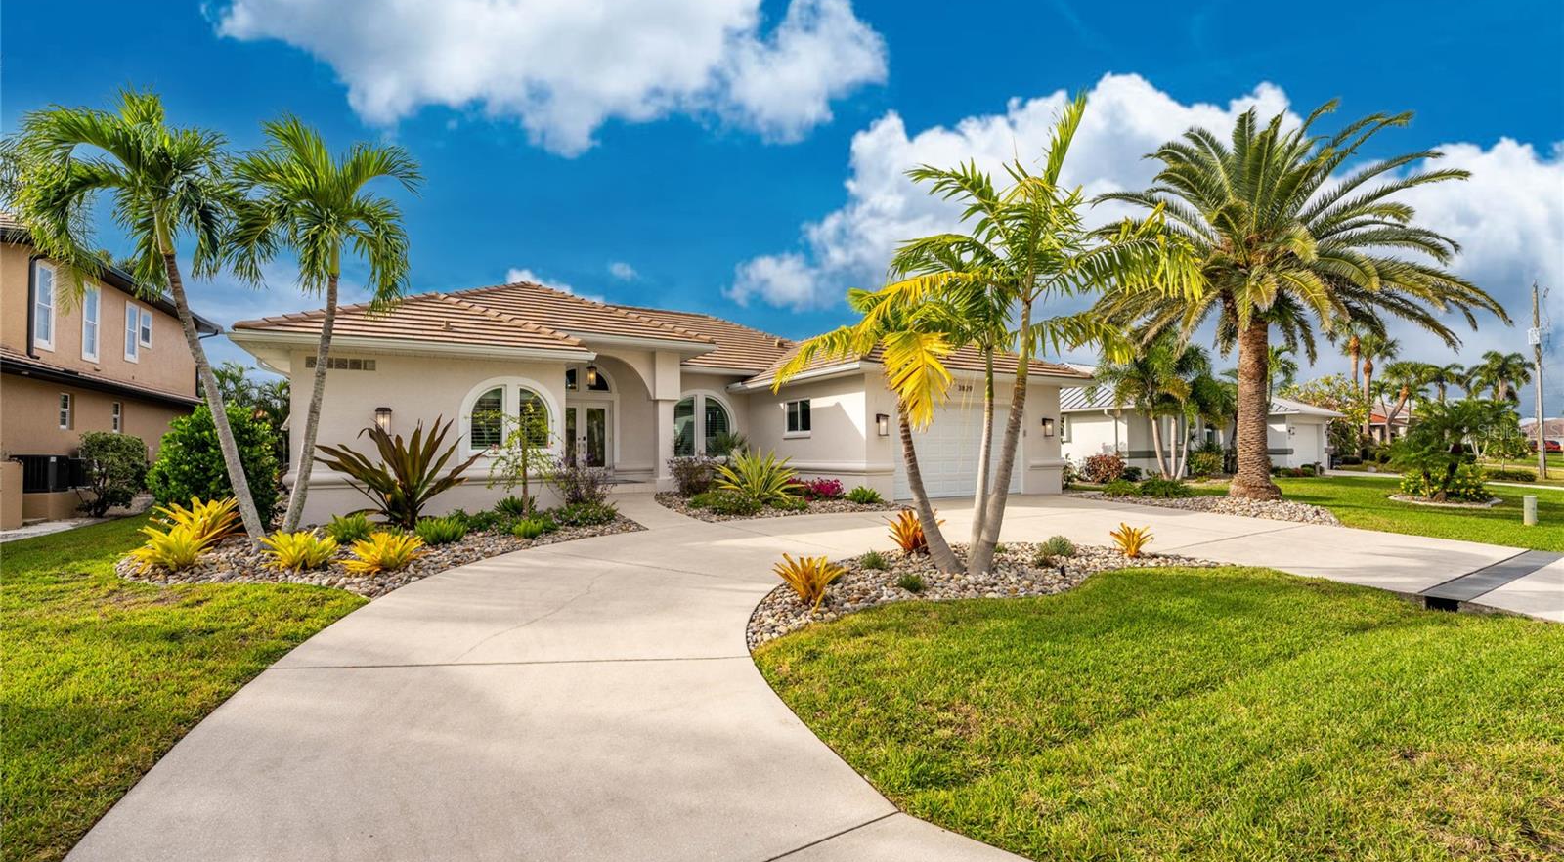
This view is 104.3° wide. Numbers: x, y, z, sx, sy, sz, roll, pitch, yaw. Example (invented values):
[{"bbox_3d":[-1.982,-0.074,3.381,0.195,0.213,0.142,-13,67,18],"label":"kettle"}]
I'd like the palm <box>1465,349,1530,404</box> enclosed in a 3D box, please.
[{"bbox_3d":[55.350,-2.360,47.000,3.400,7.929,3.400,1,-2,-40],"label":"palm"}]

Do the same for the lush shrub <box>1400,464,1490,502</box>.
[{"bbox_3d":[17.008,1.332,15.600,1.800,0.971,1.700,1,-2,-43],"label":"lush shrub"}]

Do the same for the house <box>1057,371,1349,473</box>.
[{"bbox_3d":[20.463,-0.559,35.365,17.700,5.500,13.400,1,-1,-28],"label":"house"}]

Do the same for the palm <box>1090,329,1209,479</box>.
[{"bbox_3d":[15.076,-1.058,24.800,4.100,5.952,4.000,-2,-2,31],"label":"palm"}]

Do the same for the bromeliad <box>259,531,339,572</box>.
[{"bbox_3d":[-5.636,1.405,7.100,0.740,0.471,0.740,1,-2,-38],"label":"bromeliad"}]

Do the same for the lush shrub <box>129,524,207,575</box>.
[{"bbox_3d":[-6.931,1.335,6.850,0.700,0.550,0.660,-2,-2,45],"label":"lush shrub"}]

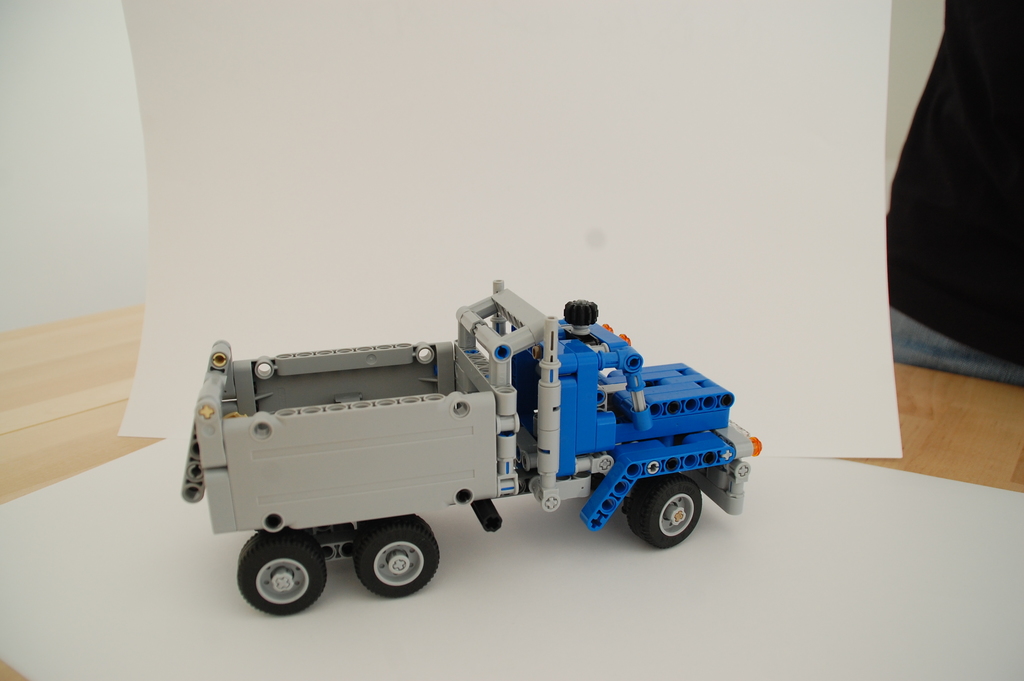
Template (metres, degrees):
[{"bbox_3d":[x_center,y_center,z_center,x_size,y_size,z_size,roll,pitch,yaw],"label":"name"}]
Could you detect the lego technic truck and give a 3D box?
[{"bbox_3d":[-0.015,0.033,0.300,0.219,0.100,0.073,-5,17,-16],"label":"lego technic truck"}]

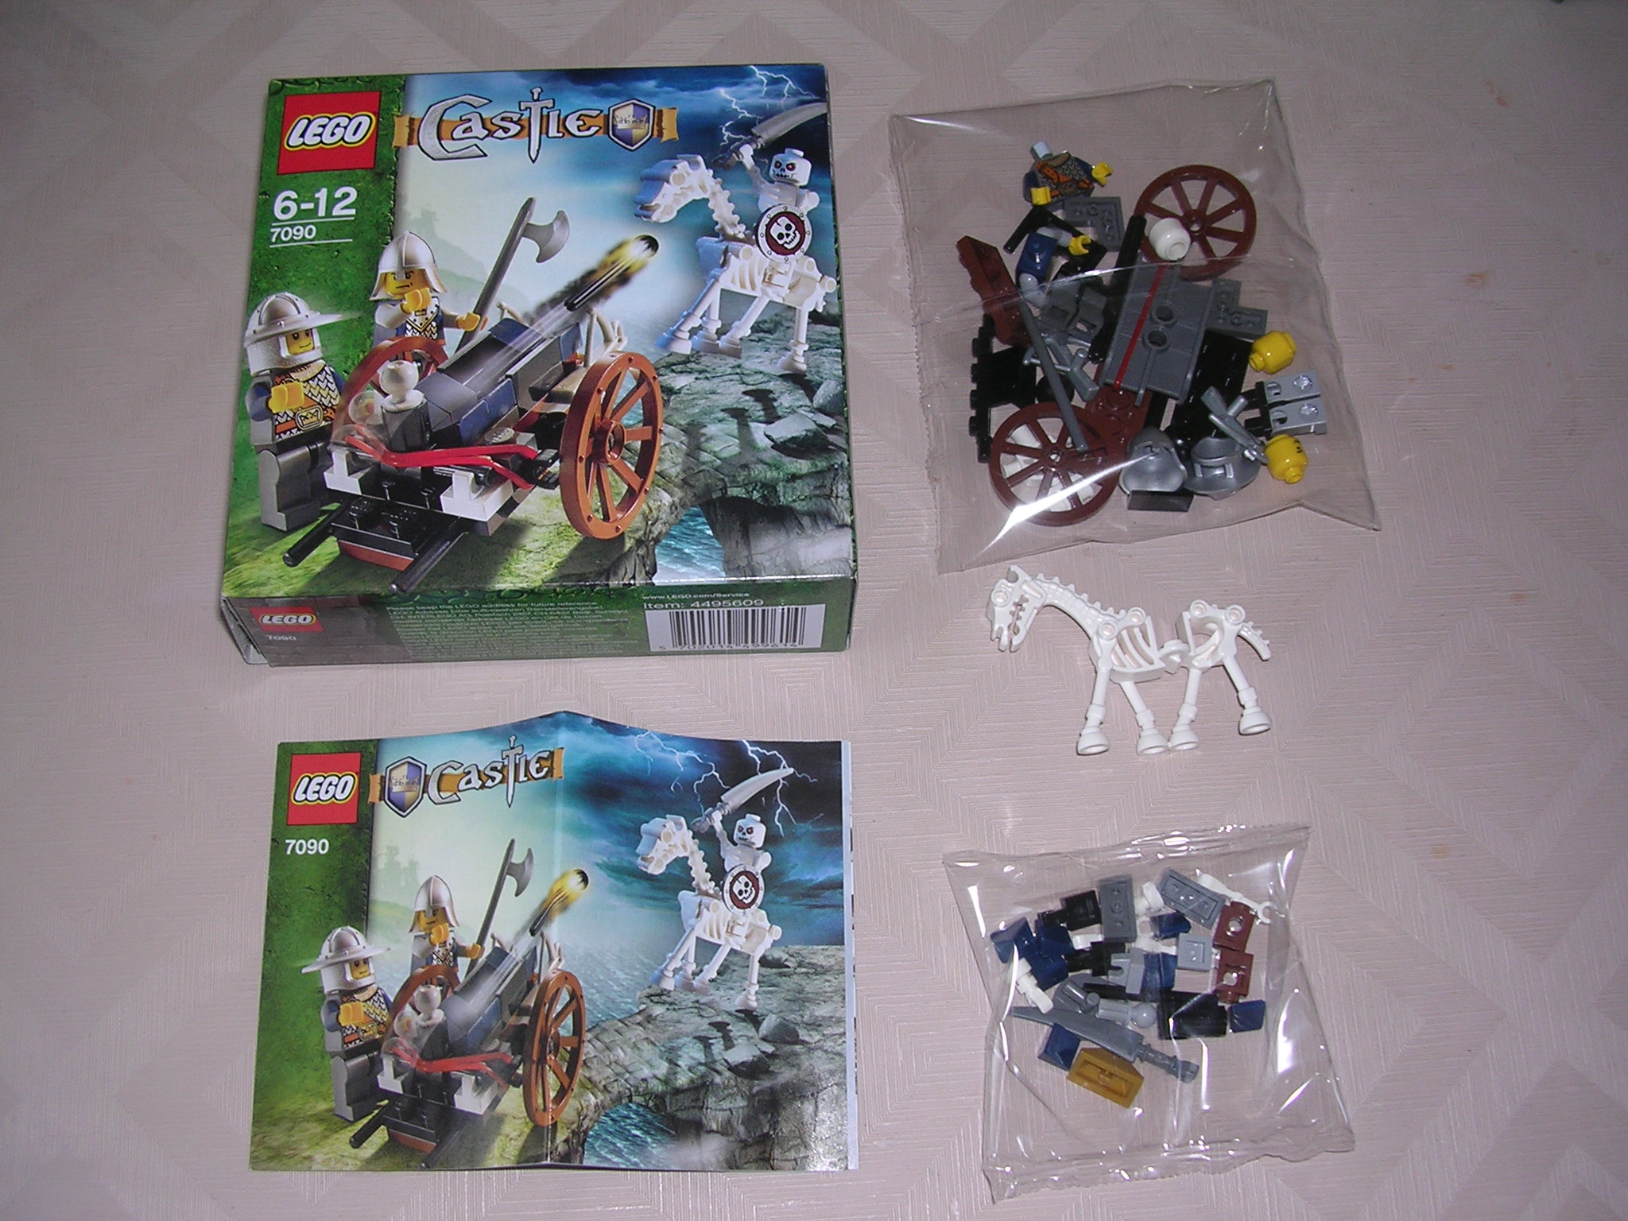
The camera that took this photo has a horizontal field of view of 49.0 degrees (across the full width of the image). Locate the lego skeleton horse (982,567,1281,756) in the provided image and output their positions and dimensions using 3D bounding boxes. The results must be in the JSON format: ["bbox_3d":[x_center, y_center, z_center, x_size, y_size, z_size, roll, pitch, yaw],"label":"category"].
[{"bbox_3d":[0.078,0.010,0.438,0.067,0.017,0.051,-7,67,-4],"label":"lego skeleton horse"}]

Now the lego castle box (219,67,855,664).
[{"bbox_3d":[-0.065,-0.063,0.452,0.143,0.043,0.145,-2,67,-2],"label":"lego castle box"}]

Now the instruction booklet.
[{"bbox_3d":[-0.059,0.075,0.407,0.135,0.017,0.099,0,67,-1],"label":"instruction booklet"}]

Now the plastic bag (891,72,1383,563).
[{"bbox_3d":[0.081,-0.083,0.473,0.113,0.025,0.141,-5,67,-3],"label":"plastic bag"}]

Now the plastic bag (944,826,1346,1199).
[{"bbox_3d":[0.077,0.088,0.403,0.087,0.020,0.079,-3,67,-3],"label":"plastic bag"}]

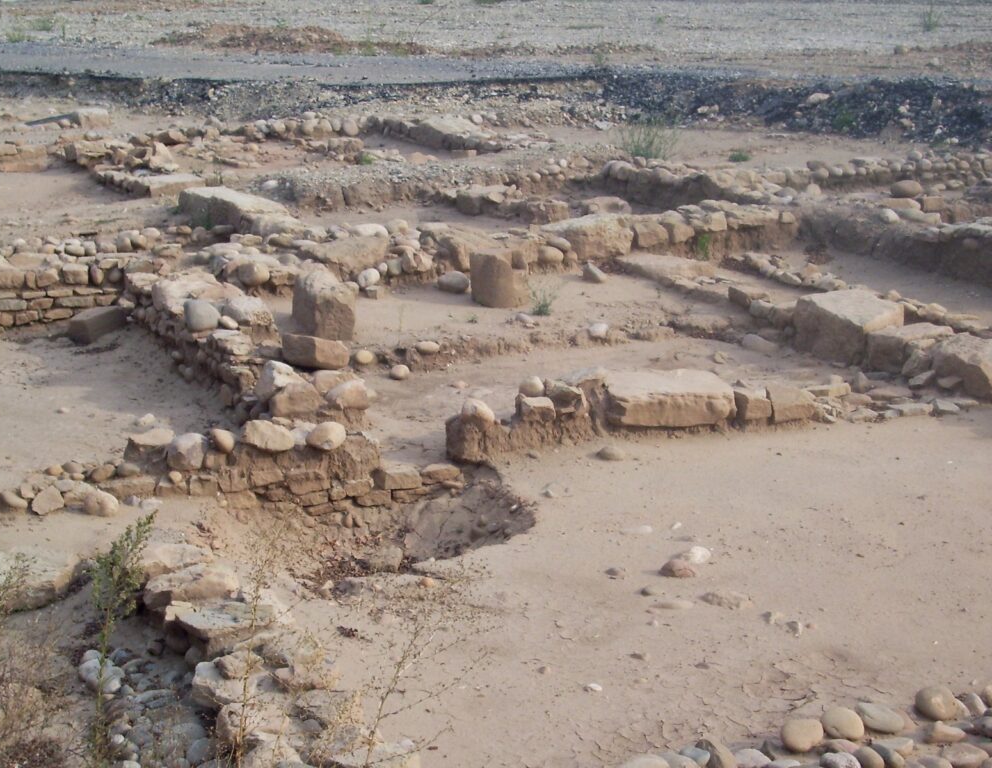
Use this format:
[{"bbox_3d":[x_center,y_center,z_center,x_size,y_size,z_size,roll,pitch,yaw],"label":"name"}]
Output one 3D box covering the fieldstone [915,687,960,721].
[{"bbox_3d":[1.817,1.288,7.539,0.185,0.135,0.165,0,15,0],"label":"fieldstone"}]

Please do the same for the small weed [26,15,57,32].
[{"bbox_3d":[-7.680,-6.094,31.000,0.450,0.270,0.400,0,16,0],"label":"small weed"}]

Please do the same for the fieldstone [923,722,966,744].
[{"bbox_3d":[1.796,1.375,7.312,0.170,0.085,0.125,0,15,0],"label":"fieldstone"}]

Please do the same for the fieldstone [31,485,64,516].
[{"bbox_3d":[-2.690,0.699,11.000,0.190,0.165,0.140,0,17,0],"label":"fieldstone"}]

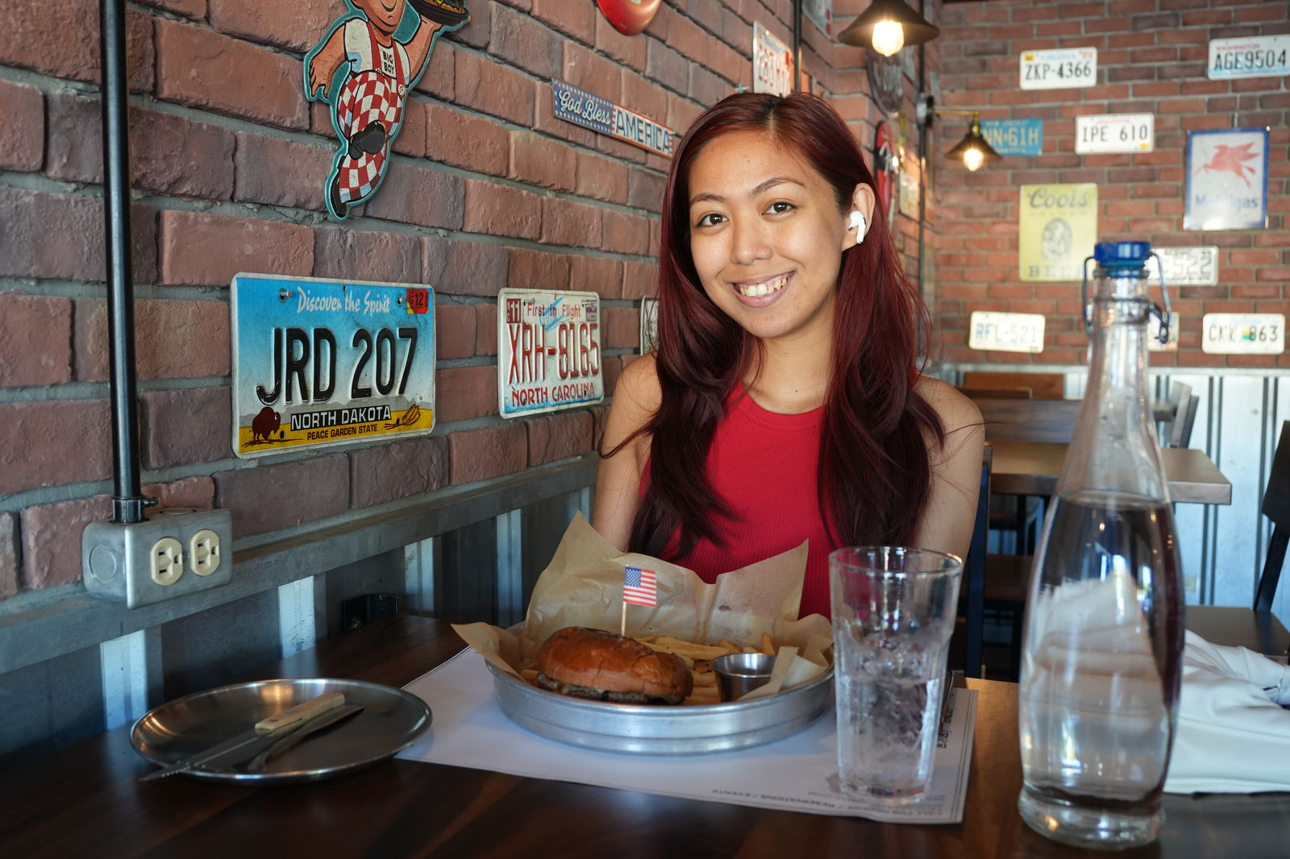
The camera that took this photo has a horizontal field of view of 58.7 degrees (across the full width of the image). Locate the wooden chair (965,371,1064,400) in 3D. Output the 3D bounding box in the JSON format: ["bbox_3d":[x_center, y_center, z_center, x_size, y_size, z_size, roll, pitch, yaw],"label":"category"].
[{"bbox_3d":[1.412,0.211,4.453,0.430,0.850,0.480,2,6,21],"label":"wooden chair"}]

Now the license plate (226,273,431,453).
[{"bbox_3d":[-0.274,-0.061,1.052,0.010,0.153,0.305,2,5,22],"label":"license plate"}]

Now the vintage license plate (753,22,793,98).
[{"bbox_3d":[0.270,-0.743,2.390,0.010,0.153,0.305,2,6,22],"label":"vintage license plate"}]

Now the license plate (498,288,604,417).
[{"bbox_3d":[-0.119,-0.102,1.477,0.012,0.152,0.305,2,6,21],"label":"license plate"}]

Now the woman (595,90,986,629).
[{"bbox_3d":[0.104,0.301,1.073,0.420,1.250,0.600,1,5,13],"label":"woman"}]

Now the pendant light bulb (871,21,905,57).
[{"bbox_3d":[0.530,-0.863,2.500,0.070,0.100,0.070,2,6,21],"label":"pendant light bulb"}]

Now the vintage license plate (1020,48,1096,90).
[{"bbox_3d":[1.675,-1.460,4.646,0.305,0.153,0.010,2,6,22],"label":"vintage license plate"}]

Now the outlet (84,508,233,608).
[{"bbox_3d":[-0.350,0.090,0.829,0.042,0.058,0.105,2,6,22],"label":"outlet"}]

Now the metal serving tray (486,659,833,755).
[{"bbox_3d":[0.013,0.185,0.867,0.262,0.037,0.262,0,5,0],"label":"metal serving tray"}]

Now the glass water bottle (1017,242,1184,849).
[{"bbox_3d":[0.265,0.060,0.657,0.095,0.332,0.095,0,5,0],"label":"glass water bottle"}]

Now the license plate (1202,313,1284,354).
[{"bbox_3d":[2.446,-0.390,4.680,0.305,0.152,0.012,2,6,19],"label":"license plate"}]

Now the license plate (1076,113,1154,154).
[{"bbox_3d":[1.970,-1.237,4.800,0.305,0.152,0.012,2,6,19],"label":"license plate"}]

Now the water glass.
[{"bbox_3d":[0.149,0.148,0.693,0.080,0.144,0.080,2,6,22],"label":"water glass"}]

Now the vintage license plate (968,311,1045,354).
[{"bbox_3d":[1.520,-0.408,4.809,0.305,0.153,0.010,5,7,21],"label":"vintage license plate"}]

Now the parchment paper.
[{"bbox_3d":[0.002,0.144,0.868,0.295,0.117,0.240,1,5,11],"label":"parchment paper"}]

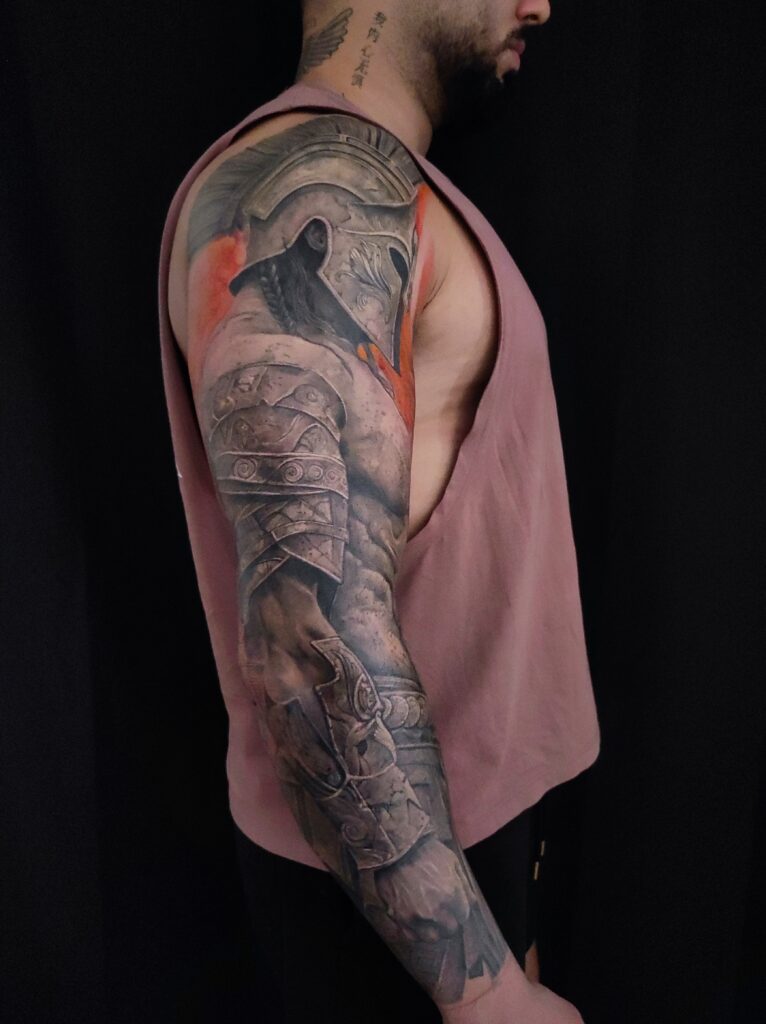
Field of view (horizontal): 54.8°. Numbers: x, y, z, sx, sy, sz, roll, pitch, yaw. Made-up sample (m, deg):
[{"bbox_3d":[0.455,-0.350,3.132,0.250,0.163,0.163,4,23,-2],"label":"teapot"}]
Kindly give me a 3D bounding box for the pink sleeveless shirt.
[{"bbox_3d":[-0.012,-0.065,0.750,0.350,0.630,0.430,-6,7,1],"label":"pink sleeveless shirt"}]

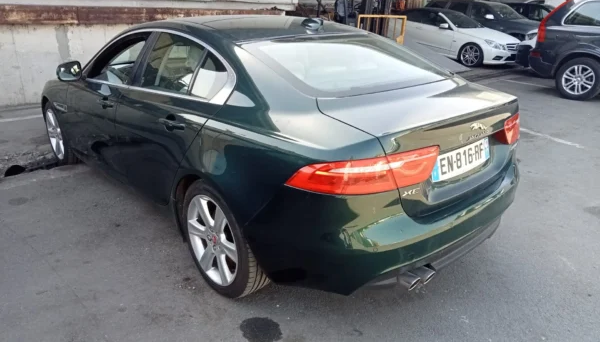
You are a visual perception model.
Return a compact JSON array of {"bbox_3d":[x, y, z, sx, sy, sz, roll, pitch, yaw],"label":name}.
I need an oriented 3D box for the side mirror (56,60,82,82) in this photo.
[{"bbox_3d":[-1.787,-0.777,3.781,0.220,0.155,0.140,-17,26,-38],"label":"side mirror"}]

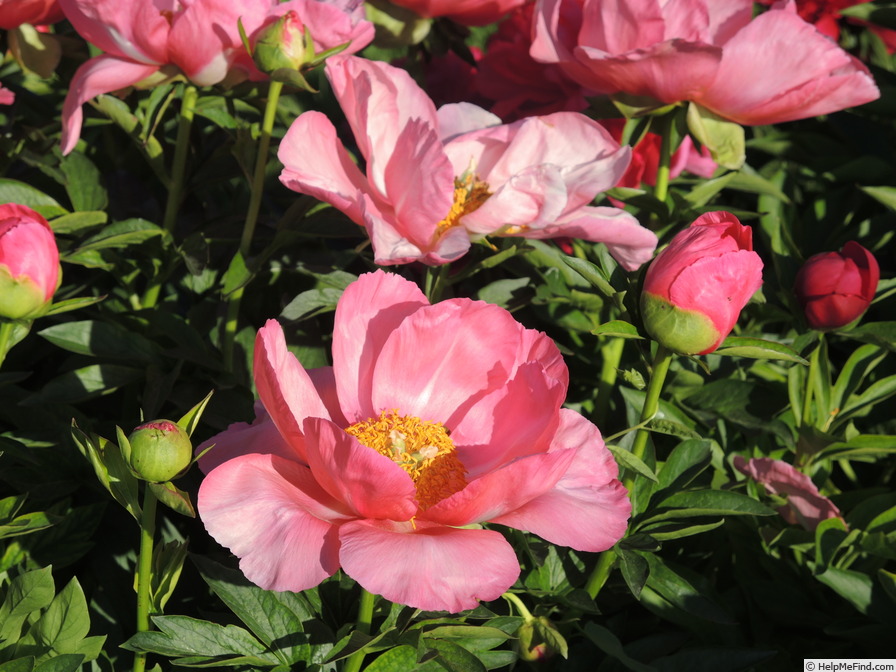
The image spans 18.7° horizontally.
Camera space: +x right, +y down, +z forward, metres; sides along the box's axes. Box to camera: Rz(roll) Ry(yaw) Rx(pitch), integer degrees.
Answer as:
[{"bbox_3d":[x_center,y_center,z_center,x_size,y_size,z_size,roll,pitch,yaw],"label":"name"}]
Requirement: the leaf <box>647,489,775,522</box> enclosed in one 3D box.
[{"bbox_3d":[0.108,0.070,1.120,0.055,0.010,0.020,2,27,4],"label":"leaf"}]

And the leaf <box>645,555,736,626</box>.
[{"bbox_3d":[0.101,0.105,1.130,0.049,0.009,0.018,33,42,5],"label":"leaf"}]

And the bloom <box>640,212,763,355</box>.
[{"bbox_3d":[0.104,-0.022,1.120,0.045,0.056,0.044,23,12,-5],"label":"bloom"}]

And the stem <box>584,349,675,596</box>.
[{"bbox_3d":[0.075,0.056,1.130,0.009,0.113,0.009,16,18,-5],"label":"stem"}]

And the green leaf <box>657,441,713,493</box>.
[{"bbox_3d":[0.097,0.053,1.110,0.034,0.008,0.016,-41,44,-9],"label":"green leaf"}]

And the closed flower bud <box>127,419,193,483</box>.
[{"bbox_3d":[-0.113,0.045,1.060,0.025,0.025,0.025,2,18,-1],"label":"closed flower bud"}]

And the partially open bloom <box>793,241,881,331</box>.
[{"bbox_3d":[0.200,-0.026,1.400,0.043,0.045,0.043,8,19,-3],"label":"partially open bloom"}]

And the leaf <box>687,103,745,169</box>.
[{"bbox_3d":[0.128,-0.095,1.300,0.023,0.010,0.037,-34,78,-20],"label":"leaf"}]

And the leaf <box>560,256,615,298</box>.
[{"bbox_3d":[0.061,-0.026,1.180,0.029,0.008,0.013,35,35,-12],"label":"leaf"}]

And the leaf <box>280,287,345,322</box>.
[{"bbox_3d":[-0.060,-0.015,1.240,0.042,0.010,0.020,-20,33,-21],"label":"leaf"}]

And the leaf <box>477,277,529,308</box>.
[{"bbox_3d":[0.028,-0.021,1.380,0.035,0.008,0.022,-12,39,-16],"label":"leaf"}]

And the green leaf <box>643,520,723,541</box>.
[{"bbox_3d":[0.097,0.080,1.120,0.037,0.008,0.013,2,27,4],"label":"green leaf"}]

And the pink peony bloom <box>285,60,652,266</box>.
[{"bbox_3d":[0.010,-0.088,1.380,0.190,0.095,0.140,-2,20,-5],"label":"pink peony bloom"}]

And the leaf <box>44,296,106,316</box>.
[{"bbox_3d":[-0.161,-0.013,1.170,0.031,0.006,0.012,2,22,5],"label":"leaf"}]

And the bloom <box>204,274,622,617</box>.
[{"bbox_3d":[-0.012,0.037,1.040,0.164,0.085,0.145,0,28,0],"label":"bloom"}]

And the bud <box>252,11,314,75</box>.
[{"bbox_3d":[-0.072,-0.130,1.200,0.026,0.028,0.026,5,22,-2],"label":"bud"}]

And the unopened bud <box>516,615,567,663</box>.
[{"bbox_3d":[0.042,0.136,1.220,0.022,0.023,0.022,-9,12,2],"label":"unopened bud"}]

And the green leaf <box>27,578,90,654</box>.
[{"bbox_3d":[-0.171,0.123,1.200,0.026,0.008,0.036,15,59,2],"label":"green leaf"}]

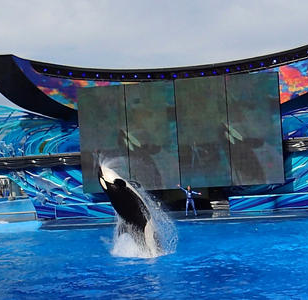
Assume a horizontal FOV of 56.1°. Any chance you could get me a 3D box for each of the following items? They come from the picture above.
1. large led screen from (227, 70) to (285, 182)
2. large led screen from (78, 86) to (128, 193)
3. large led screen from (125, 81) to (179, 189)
[{"bbox_3d":[6.190,-1.268,17.839,3.089,6.750,0.400,-4,0,5],"label":"large led screen"},{"bbox_3d":[-3.149,-0.694,18.610,3.089,6.750,0.400,-4,0,5],"label":"large led screen"},{"bbox_3d":[-0.036,-0.886,18.353,3.089,6.750,0.400,-4,0,5],"label":"large led screen"}]

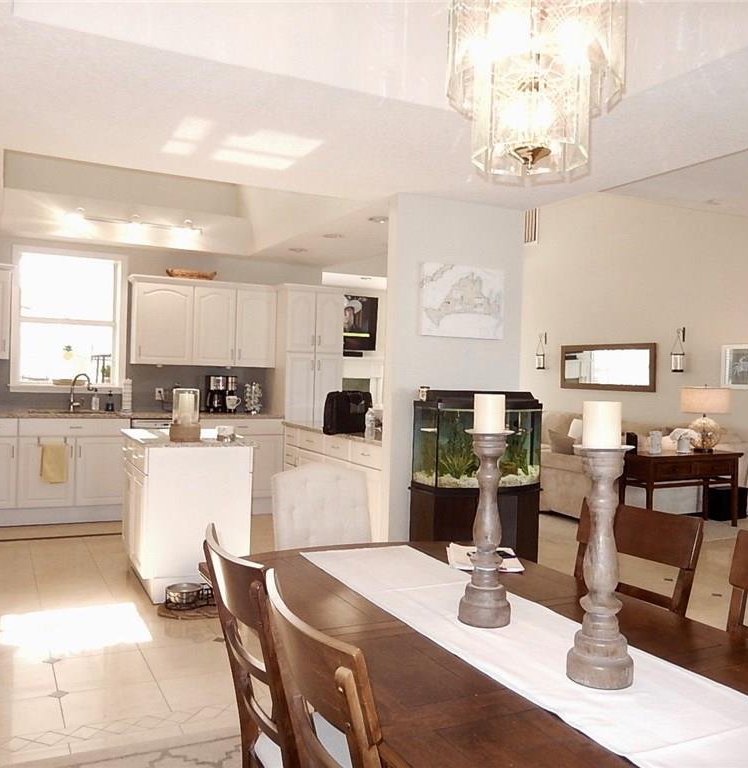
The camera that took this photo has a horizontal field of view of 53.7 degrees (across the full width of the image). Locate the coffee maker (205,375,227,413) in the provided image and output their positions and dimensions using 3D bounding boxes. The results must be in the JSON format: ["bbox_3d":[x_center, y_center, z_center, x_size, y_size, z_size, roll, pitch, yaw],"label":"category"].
[{"bbox_3d":[-1.582,0.101,7.411,0.185,0.374,0.220,1,1,-26],"label":"coffee maker"}]

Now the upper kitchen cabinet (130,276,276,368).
[{"bbox_3d":[-1.686,-0.584,7.321,1.410,0.812,0.340,1,1,-26],"label":"upper kitchen cabinet"}]

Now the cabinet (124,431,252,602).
[{"bbox_3d":[-1.252,0.803,4.837,0.675,0.925,1.070,1,1,-26],"label":"cabinet"}]

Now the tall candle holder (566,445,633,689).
[{"bbox_3d":[0.454,0.354,1.472,0.125,0.465,0.125,1,1,-26],"label":"tall candle holder"}]

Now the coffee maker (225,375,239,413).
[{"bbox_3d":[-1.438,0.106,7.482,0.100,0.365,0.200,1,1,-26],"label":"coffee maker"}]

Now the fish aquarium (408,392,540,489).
[{"bbox_3d":[0.684,0.342,4.640,0.772,0.584,0.400,1,1,-26],"label":"fish aquarium"}]

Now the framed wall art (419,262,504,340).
[{"bbox_3d":[0.567,-0.534,4.822,0.636,0.467,0.035,1,1,-26],"label":"framed wall art"}]

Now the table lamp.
[{"bbox_3d":[3.253,0.347,7.264,0.428,0.641,0.428,1,1,-26],"label":"table lamp"}]

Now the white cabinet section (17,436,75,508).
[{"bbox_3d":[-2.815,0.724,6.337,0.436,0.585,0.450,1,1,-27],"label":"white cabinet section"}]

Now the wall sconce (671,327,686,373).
[{"bbox_3d":[3.516,-0.392,8.535,0.190,0.531,0.160,1,1,-26],"label":"wall sconce"}]

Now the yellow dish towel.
[{"bbox_3d":[-2.701,0.667,6.260,0.214,0.369,0.050,1,1,-26],"label":"yellow dish towel"}]

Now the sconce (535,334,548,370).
[{"bbox_3d":[2.464,-0.477,10.847,0.180,0.550,0.130,1,1,-26],"label":"sconce"}]

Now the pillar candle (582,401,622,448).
[{"bbox_3d":[0.452,0.078,1.464,0.074,0.093,0.074,1,1,-26],"label":"pillar candle"}]

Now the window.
[{"bbox_3d":[-2.837,-0.578,6.915,0.983,1.314,0.110,1,1,-26],"label":"window"}]

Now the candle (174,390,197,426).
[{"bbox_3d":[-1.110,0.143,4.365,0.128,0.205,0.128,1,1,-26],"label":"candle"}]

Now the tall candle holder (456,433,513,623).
[{"bbox_3d":[0.277,0.345,1.805,0.126,0.463,0.126,2,1,0],"label":"tall candle holder"}]

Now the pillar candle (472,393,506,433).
[{"bbox_3d":[0.285,0.071,1.803,0.076,0.092,0.076,2,1,0],"label":"pillar candle"}]

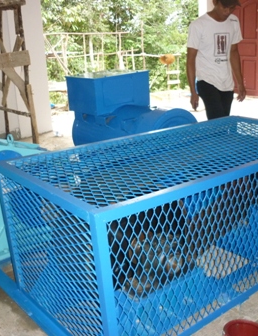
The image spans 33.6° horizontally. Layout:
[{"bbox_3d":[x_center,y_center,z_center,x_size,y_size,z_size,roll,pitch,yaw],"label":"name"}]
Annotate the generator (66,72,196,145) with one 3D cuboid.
[{"bbox_3d":[0.036,-0.366,3.583,0.610,0.814,1.102,-15,19,-35],"label":"generator"}]

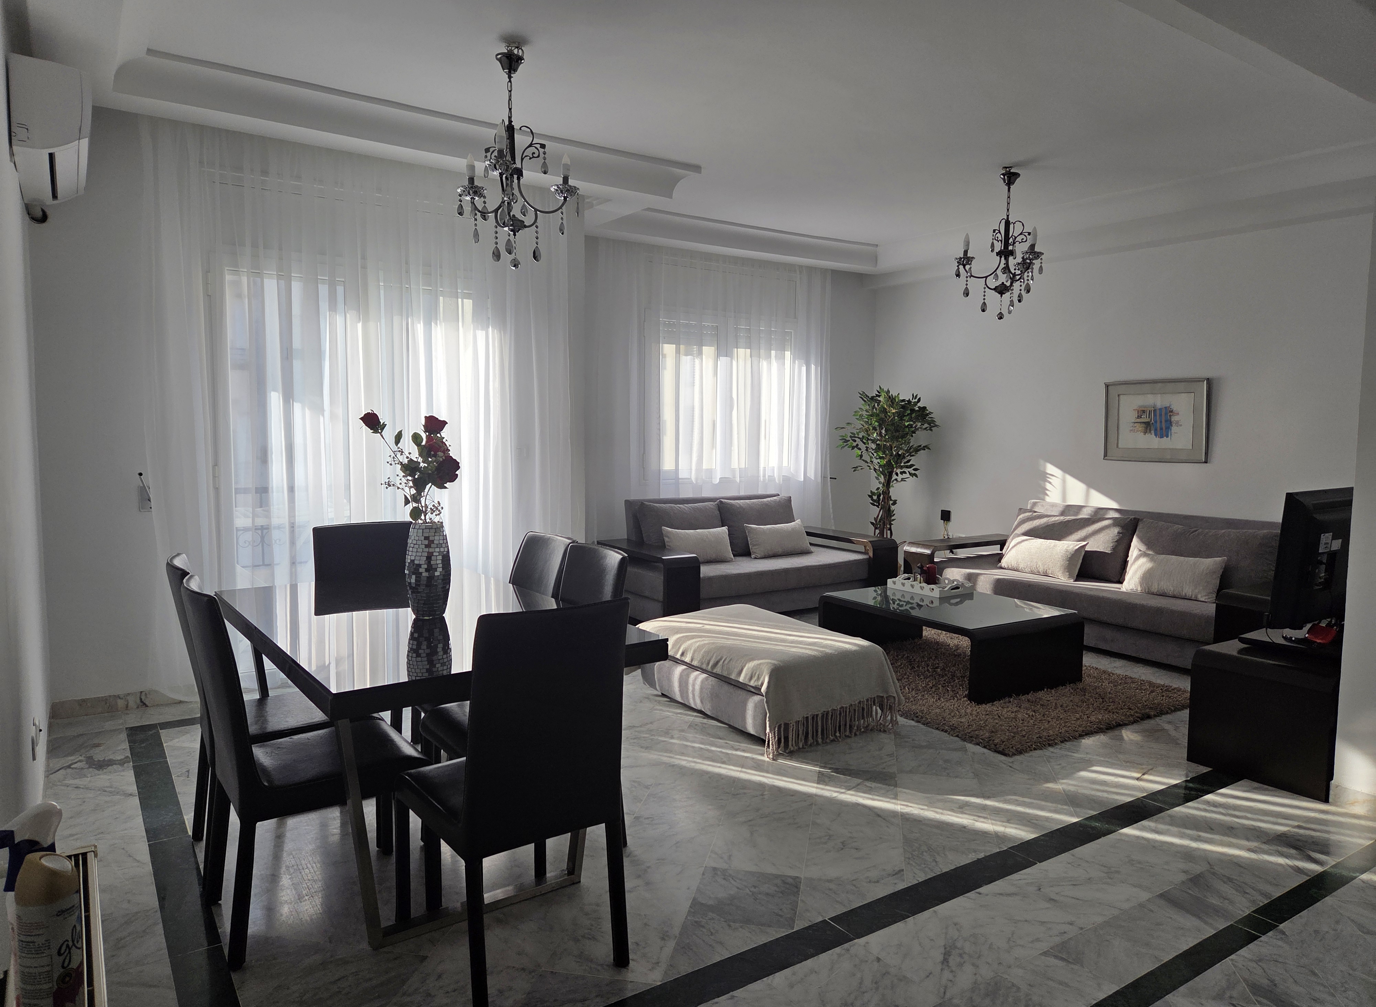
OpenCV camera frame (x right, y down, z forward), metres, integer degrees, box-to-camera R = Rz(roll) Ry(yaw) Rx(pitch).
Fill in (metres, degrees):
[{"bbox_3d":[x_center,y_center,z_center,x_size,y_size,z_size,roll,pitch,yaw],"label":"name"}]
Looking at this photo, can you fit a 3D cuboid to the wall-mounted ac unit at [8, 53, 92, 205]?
[{"bbox_3d":[-2.046,-1.166,2.944,0.198,0.251,0.789,-2,6,-34],"label":"wall-mounted ac unit"}]

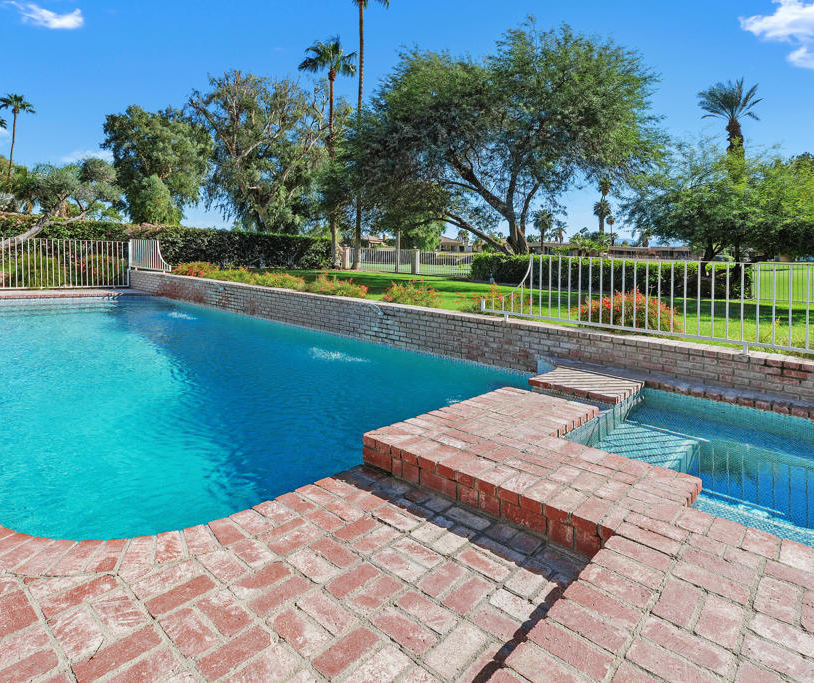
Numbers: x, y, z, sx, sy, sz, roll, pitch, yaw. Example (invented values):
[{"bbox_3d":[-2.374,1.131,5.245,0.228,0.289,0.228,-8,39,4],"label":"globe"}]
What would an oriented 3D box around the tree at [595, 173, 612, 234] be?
[{"bbox_3d":[36.198,-22.919,83.835,3.040,15.020,3.040,5,10,22],"label":"tree"}]

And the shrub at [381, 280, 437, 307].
[{"bbox_3d":[0.040,-0.751,7.364,0.910,0.470,0.770,1,9,0],"label":"shrub"}]

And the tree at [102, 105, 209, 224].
[{"bbox_3d":[-17.181,-10.841,31.214,6.610,10.130,6.280,-4,10,-28],"label":"tree"}]

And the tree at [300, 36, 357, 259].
[{"bbox_3d":[-4.241,-9.955,24.588,3.090,11.760,3.090,0,9,-10],"label":"tree"}]

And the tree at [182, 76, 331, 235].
[{"bbox_3d":[-9.114,-10.628,28.121,8.930,11.330,8.040,-2,9,-17],"label":"tree"}]

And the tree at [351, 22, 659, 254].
[{"bbox_3d":[4.303,-8.007,19.681,13.100,10.560,11.130,3,9,11],"label":"tree"}]

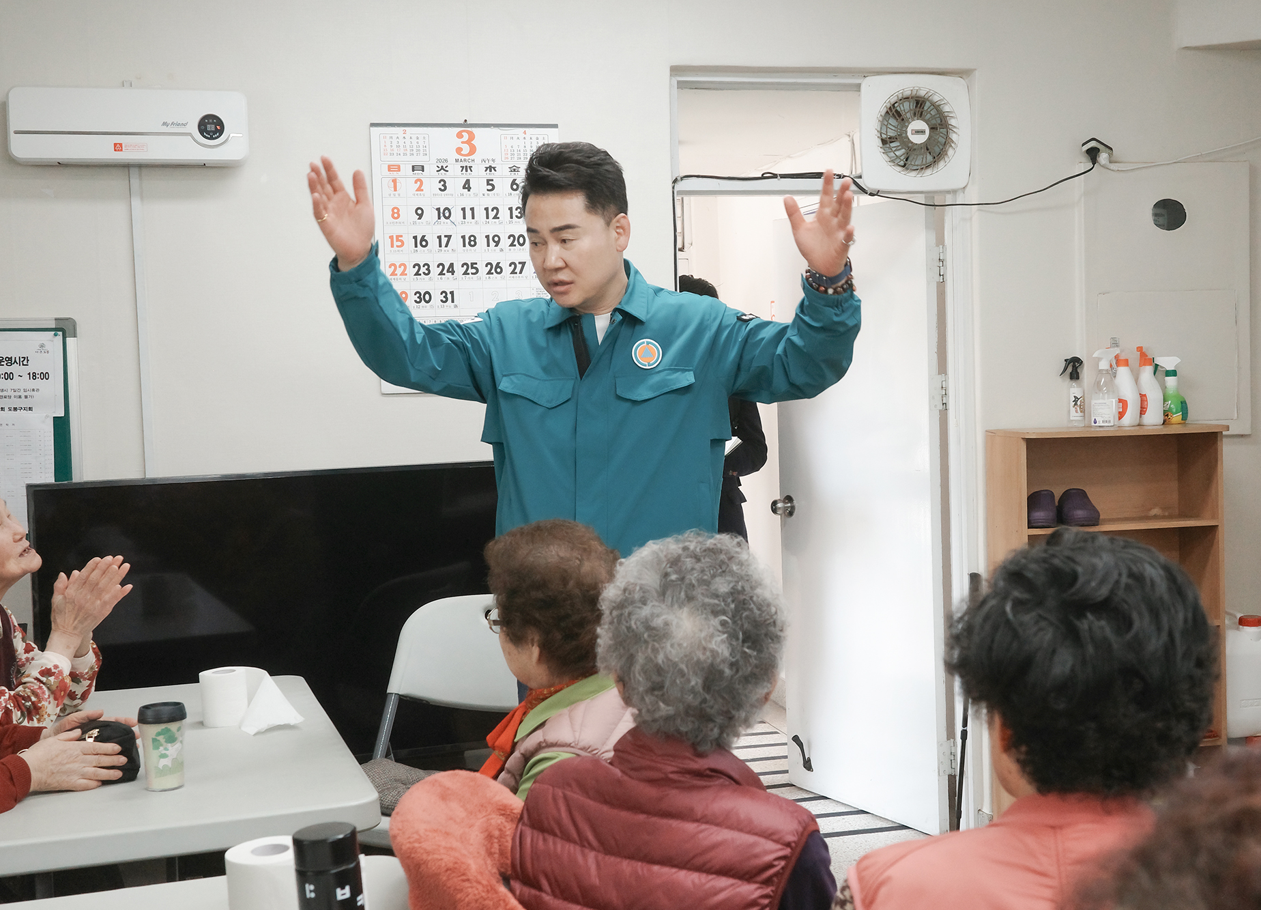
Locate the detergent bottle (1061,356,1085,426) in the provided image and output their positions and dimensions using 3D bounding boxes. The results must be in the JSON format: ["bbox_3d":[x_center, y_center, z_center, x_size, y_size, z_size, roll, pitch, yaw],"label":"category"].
[{"bbox_3d":[1.373,-0.195,4.706,0.076,0.219,0.051,-3,3,-17],"label":"detergent bottle"}]

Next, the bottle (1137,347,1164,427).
[{"bbox_3d":[1.617,-0.214,4.718,0.073,0.241,0.093,1,4,36],"label":"bottle"}]

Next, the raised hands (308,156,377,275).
[{"bbox_3d":[-0.443,-0.372,2.340,0.088,0.170,0.060,-15,7,-30],"label":"raised hands"}]

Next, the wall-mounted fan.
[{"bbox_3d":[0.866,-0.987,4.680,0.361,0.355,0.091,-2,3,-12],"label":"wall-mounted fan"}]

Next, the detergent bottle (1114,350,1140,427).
[{"bbox_3d":[1.535,-0.209,4.700,0.073,0.237,0.096,1,4,43],"label":"detergent bottle"}]

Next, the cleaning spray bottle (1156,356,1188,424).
[{"bbox_3d":[1.690,-0.201,4.735,0.111,0.209,0.066,-3,3,-22],"label":"cleaning spray bottle"}]

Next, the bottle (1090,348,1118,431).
[{"bbox_3d":[1.466,-0.207,4.685,0.089,0.239,0.069,-2,3,-7],"label":"bottle"}]

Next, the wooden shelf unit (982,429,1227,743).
[{"bbox_3d":[1.481,0.531,4.699,0.692,1.235,0.263,-2,3,-12],"label":"wooden shelf unit"}]

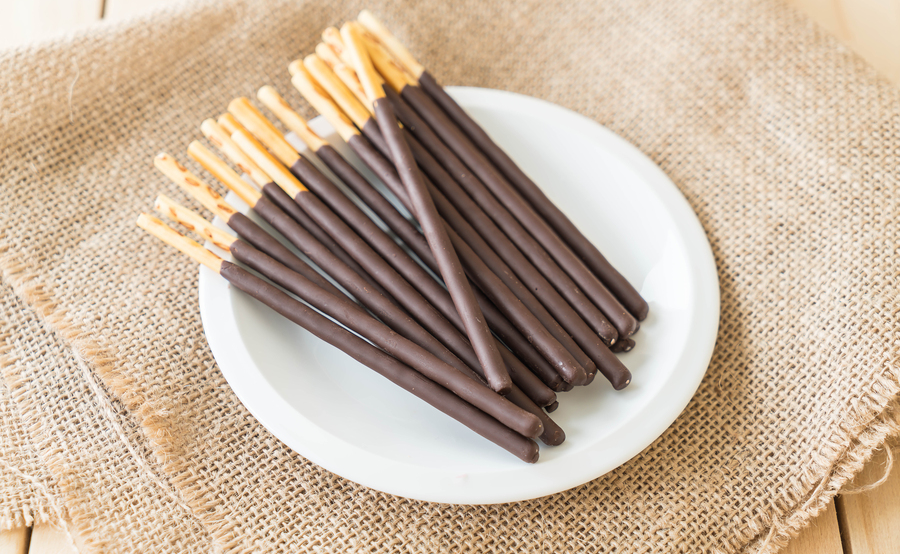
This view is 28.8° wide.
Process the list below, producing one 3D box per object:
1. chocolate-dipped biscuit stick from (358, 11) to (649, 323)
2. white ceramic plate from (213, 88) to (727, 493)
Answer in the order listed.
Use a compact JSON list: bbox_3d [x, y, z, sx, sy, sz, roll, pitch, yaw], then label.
[{"bbox_3d":[0.015,-0.037,0.548,0.006,0.006,0.139,-31,67,-24],"label":"chocolate-dipped biscuit stick"},{"bbox_3d":[0.003,0.006,0.528,0.154,0.020,0.154,2,53,-2],"label":"white ceramic plate"}]

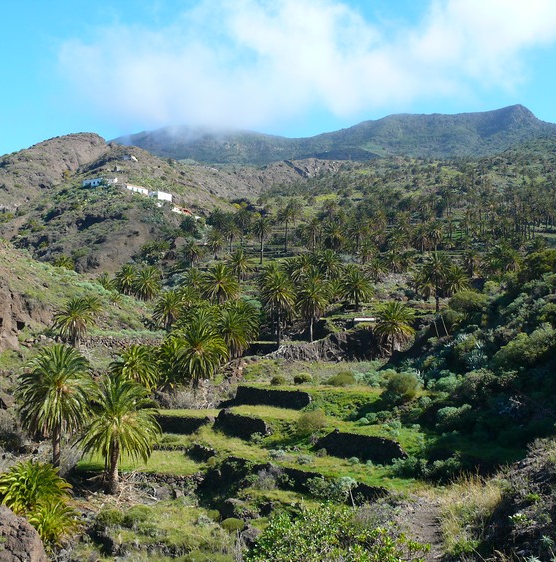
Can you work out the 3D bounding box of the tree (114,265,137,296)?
[{"bbox_3d":[-32.080,0.210,160.000,5.700,7.390,5.530,0,0,0],"label":"tree"}]

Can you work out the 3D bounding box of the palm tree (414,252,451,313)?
[{"bbox_3d":[32.200,0.310,155.000,6.540,12.270,6.540,0,3,0],"label":"palm tree"}]

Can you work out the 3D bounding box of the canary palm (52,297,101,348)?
[{"bbox_3d":[-30.060,6.060,112.000,6.800,7.240,6.800,0,3,0],"label":"canary palm"}]

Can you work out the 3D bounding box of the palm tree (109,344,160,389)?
[{"bbox_3d":[-17.983,11.278,95.000,6.266,6.391,6.266,0,-2,0],"label":"palm tree"}]

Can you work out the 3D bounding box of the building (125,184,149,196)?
[{"bbox_3d":[-79.536,-50.212,421.059,6.500,4.200,16.500,-1,-2,32],"label":"building"}]

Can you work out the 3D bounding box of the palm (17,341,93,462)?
[{"bbox_3d":[-20.540,11.500,70.000,7.390,11.270,7.390,0,3,0],"label":"palm"}]

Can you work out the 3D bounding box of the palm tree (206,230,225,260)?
[{"bbox_3d":[-20.198,-11.392,245.000,6.140,9.534,6.140,0,-2,0],"label":"palm tree"}]

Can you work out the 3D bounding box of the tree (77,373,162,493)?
[{"bbox_3d":[-11.710,11.340,56.000,6.200,8.860,6.020,0,0,0],"label":"tree"}]

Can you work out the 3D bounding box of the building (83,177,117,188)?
[{"bbox_3d":[-82.410,-45.480,350.000,15.500,4.800,7.500,0,0,12],"label":"building"}]

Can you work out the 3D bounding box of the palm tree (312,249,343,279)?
[{"bbox_3d":[10.090,-2.770,150.000,6.130,7.320,5.950,0,0,0],"label":"palm tree"}]

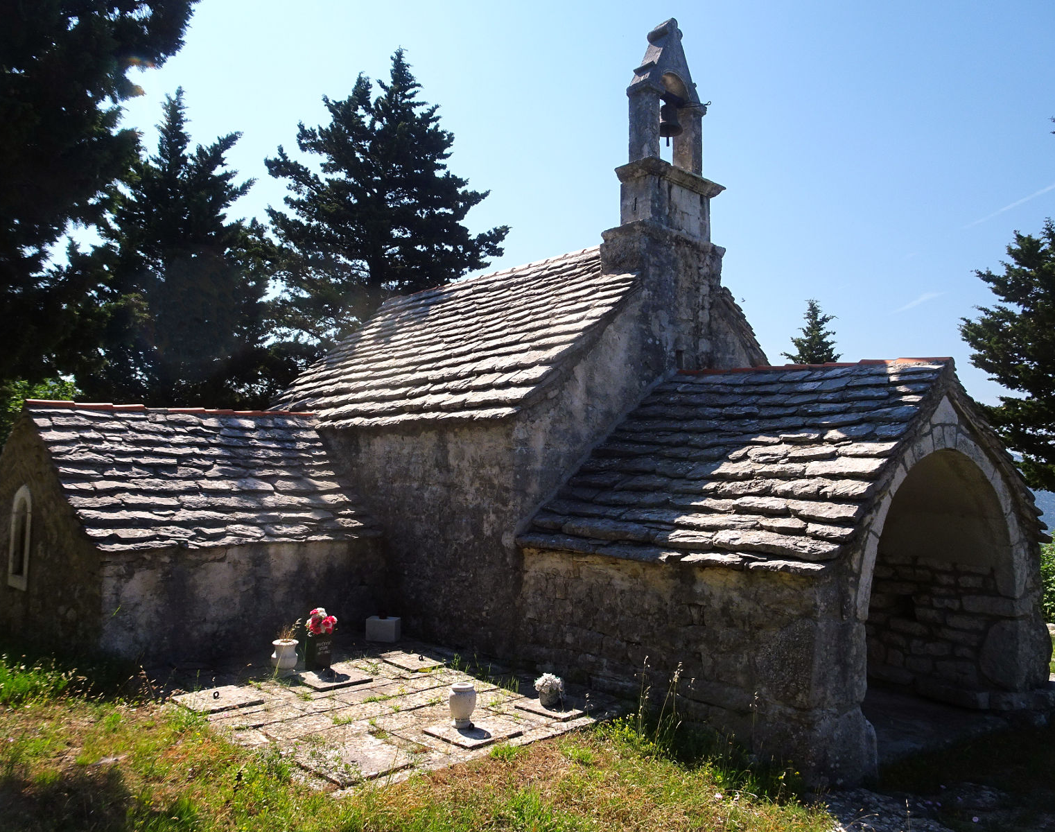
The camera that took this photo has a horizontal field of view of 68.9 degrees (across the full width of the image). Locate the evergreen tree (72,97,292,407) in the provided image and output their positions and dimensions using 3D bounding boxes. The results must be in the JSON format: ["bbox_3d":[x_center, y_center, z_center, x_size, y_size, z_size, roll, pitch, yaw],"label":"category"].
[{"bbox_3d":[-7.013,-2.039,15.255,4.400,9.050,4.400,0,-3,0],"label":"evergreen tree"}]

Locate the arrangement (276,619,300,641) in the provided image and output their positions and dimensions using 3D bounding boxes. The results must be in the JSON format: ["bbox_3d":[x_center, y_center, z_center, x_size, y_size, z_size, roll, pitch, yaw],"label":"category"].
[{"bbox_3d":[-1.910,1.709,6.130,0.190,0.170,0.150,0,-3,0],"label":"arrangement"}]

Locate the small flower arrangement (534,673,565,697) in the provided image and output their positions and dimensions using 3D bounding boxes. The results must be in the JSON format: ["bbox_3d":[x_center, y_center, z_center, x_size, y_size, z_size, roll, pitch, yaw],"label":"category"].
[{"bbox_3d":[0.152,1.889,5.400,0.210,0.175,0.200,0,-3,0],"label":"small flower arrangement"}]

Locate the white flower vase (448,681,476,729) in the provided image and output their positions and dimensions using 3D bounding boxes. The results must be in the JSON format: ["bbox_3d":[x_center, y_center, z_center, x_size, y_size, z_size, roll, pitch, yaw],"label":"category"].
[{"bbox_3d":[-0.419,1.853,4.930,0.172,0.275,0.172,0,-3,0],"label":"white flower vase"}]

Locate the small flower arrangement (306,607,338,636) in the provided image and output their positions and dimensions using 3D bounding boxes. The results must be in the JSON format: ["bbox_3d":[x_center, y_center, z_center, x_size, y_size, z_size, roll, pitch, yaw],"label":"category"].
[{"bbox_3d":[-1.659,1.656,6.200,0.250,0.225,0.220,0,-3,0],"label":"small flower arrangement"}]

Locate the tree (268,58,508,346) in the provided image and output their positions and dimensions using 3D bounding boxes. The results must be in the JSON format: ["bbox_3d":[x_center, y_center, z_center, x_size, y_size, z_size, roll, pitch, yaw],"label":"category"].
[{"bbox_3d":[-3.006,-2.637,16.218,5.200,10.410,5.200,0,-3,0],"label":"tree"}]

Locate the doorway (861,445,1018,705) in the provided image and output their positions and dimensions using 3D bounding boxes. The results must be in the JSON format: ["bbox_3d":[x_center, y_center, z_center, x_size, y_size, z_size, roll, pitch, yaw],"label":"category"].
[{"bbox_3d":[3.052,1.270,5.871,2.100,2.030,0.400,2,-4,-33],"label":"doorway"}]

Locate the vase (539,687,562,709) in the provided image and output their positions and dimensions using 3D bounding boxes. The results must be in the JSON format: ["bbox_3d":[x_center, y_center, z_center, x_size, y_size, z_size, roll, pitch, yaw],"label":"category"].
[{"bbox_3d":[0.164,1.977,5.400,0.160,0.145,0.160,0,-3,0],"label":"vase"}]

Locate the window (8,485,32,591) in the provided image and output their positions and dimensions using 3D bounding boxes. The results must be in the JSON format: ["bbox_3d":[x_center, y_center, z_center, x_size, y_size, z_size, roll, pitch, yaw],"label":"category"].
[{"bbox_3d":[-4.789,1.162,7.373,0.460,0.990,0.160,-2,-4,39],"label":"window"}]

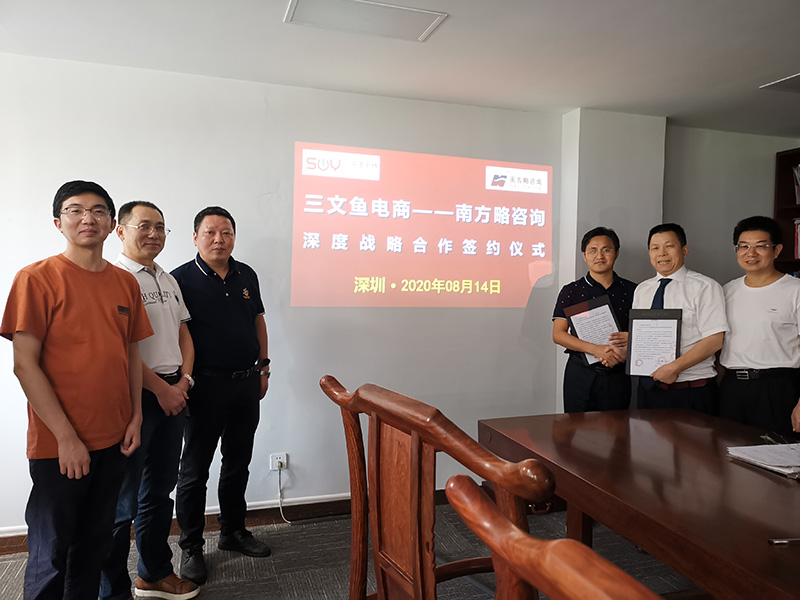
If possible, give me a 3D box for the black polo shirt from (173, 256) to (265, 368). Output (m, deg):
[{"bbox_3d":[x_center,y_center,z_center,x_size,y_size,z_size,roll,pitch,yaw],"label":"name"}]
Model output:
[{"bbox_3d":[-0.853,0.058,2.900,0.470,0.550,0.270,-1,4,-32],"label":"black polo shirt"}]

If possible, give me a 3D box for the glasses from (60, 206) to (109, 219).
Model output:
[{"bbox_3d":[-1.082,-0.295,2.142,0.146,0.043,0.130,-1,4,-30],"label":"glasses"}]

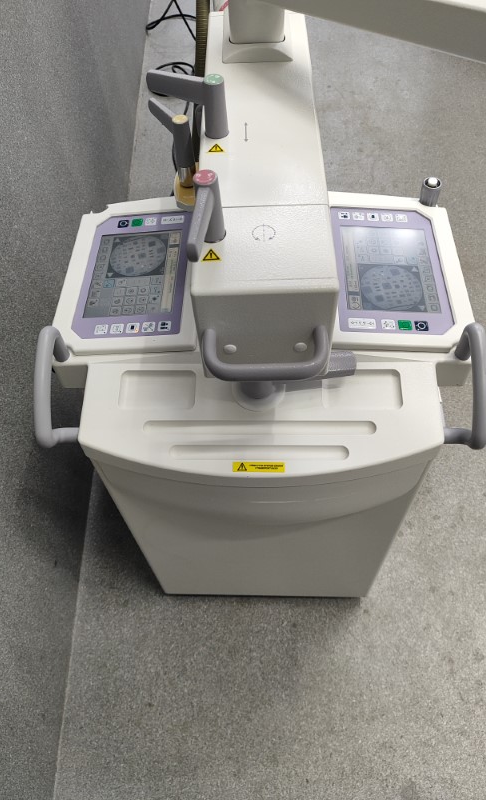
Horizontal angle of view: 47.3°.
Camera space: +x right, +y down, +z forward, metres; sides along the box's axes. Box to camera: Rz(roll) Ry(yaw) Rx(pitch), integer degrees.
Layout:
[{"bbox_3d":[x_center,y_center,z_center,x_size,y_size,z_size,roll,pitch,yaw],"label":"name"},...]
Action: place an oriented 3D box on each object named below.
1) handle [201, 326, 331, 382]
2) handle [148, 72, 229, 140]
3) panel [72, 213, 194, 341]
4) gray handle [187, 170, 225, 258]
[{"bbox_3d":[0.031,-0.060,0.769,0.179,0.030,0.084,0,56,3],"label":"handle"},{"bbox_3d":[-0.090,-0.498,0.922,0.137,0.093,0.038,20,59,16],"label":"handle"},{"bbox_3d":[-0.197,-0.237,1.032,0.195,0.015,0.317,-3,56,6],"label":"panel"},{"bbox_3d":[-0.049,-0.223,0.731,0.038,0.093,0.137,5,56,6],"label":"gray handle"}]

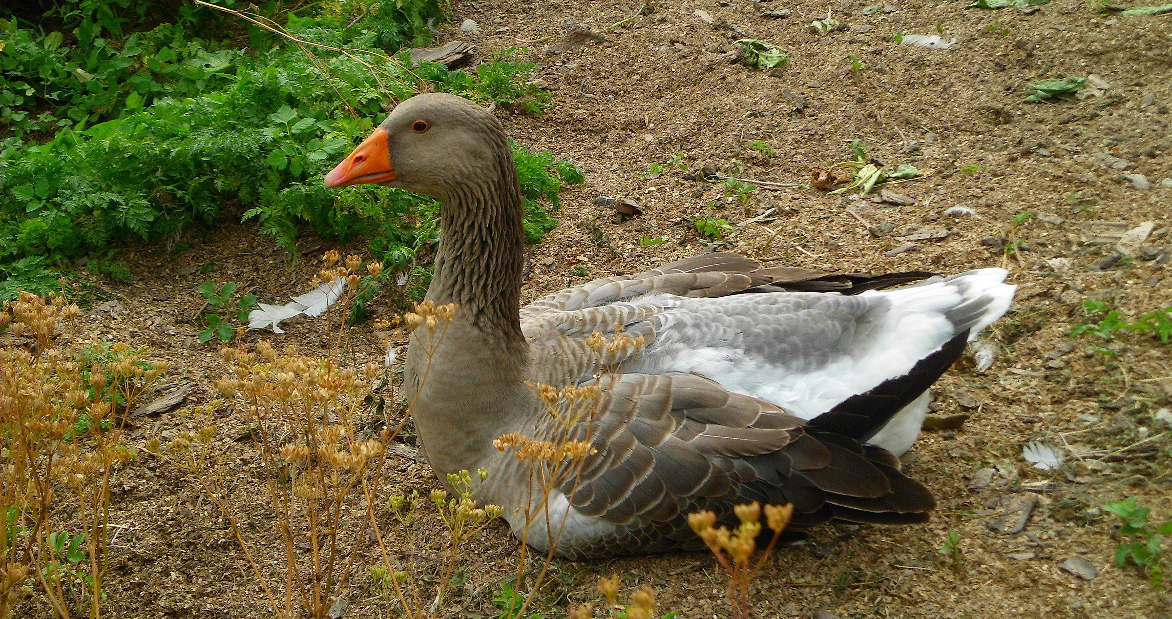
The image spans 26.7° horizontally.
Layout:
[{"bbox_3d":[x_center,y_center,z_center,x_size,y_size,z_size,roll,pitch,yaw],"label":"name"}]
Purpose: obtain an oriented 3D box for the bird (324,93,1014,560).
[{"bbox_3d":[0.085,-0.022,2.154,0.623,0.397,0.296,-7,27,-13],"label":"bird"}]

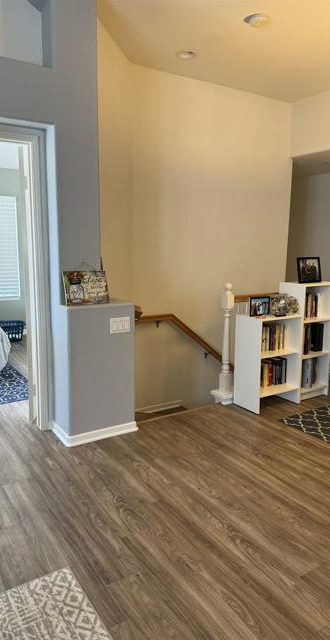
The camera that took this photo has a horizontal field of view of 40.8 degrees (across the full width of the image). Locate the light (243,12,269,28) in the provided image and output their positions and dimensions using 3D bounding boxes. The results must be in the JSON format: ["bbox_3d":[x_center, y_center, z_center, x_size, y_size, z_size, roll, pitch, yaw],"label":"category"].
[{"bbox_3d":[0.669,-2.174,3.245,0.189,0.030,0.189,0,10,0],"label":"light"}]

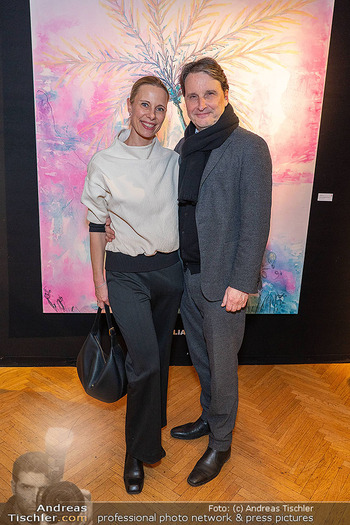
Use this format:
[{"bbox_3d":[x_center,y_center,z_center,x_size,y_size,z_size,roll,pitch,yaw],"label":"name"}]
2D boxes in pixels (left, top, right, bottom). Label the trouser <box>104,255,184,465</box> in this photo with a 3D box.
[{"bbox_3d":[-0.143,0.446,1.755,0.360,0.995,0.370,0,13,-11],"label":"trouser"}]

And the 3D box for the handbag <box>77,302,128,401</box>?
[{"bbox_3d":[-0.330,0.424,1.696,0.180,0.480,0.310,-10,18,-44],"label":"handbag"}]

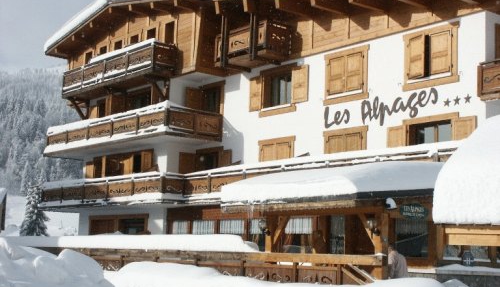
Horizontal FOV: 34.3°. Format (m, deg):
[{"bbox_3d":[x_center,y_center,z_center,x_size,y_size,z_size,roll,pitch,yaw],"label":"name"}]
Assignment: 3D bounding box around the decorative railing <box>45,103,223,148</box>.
[{"bbox_3d":[-5.286,-0.308,34.915,2.618,0.991,10.210,8,-10,-38],"label":"decorative railing"}]

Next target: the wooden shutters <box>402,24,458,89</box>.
[{"bbox_3d":[5.321,-2.550,23.992,0.150,1.680,2.050,8,-10,-38],"label":"wooden shutters"}]

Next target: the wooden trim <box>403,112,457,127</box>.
[{"bbox_3d":[5.255,-0.702,23.721,0.100,0.190,2.066,8,-10,-38],"label":"wooden trim"}]

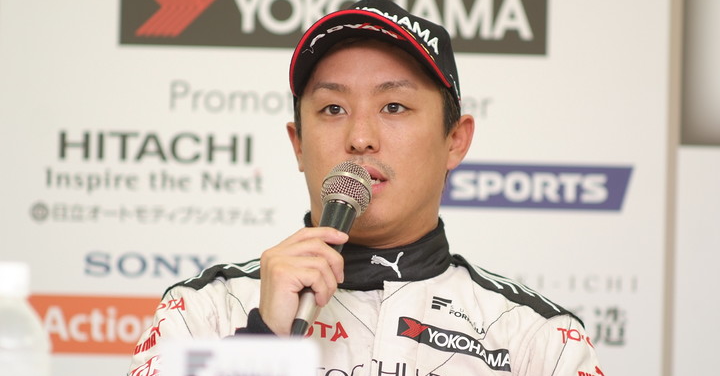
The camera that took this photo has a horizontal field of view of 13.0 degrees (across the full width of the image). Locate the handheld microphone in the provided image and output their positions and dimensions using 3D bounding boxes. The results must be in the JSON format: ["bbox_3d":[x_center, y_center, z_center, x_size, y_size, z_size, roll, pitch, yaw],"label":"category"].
[{"bbox_3d":[-0.034,0.067,3.168,0.052,0.222,0.052,19,-38,0],"label":"handheld microphone"}]

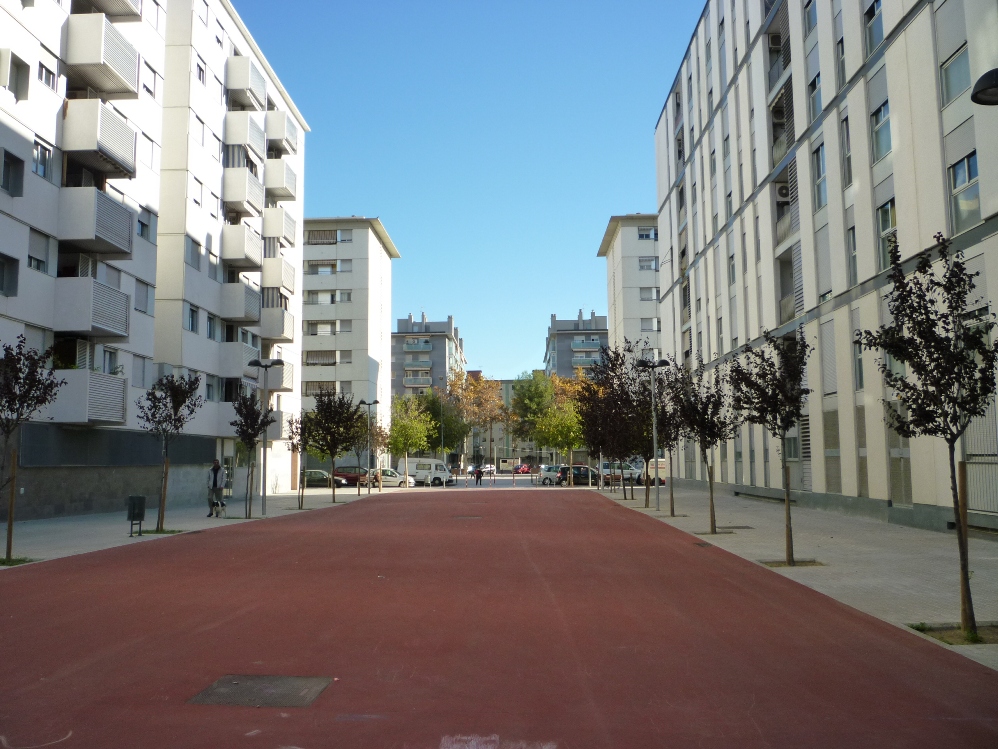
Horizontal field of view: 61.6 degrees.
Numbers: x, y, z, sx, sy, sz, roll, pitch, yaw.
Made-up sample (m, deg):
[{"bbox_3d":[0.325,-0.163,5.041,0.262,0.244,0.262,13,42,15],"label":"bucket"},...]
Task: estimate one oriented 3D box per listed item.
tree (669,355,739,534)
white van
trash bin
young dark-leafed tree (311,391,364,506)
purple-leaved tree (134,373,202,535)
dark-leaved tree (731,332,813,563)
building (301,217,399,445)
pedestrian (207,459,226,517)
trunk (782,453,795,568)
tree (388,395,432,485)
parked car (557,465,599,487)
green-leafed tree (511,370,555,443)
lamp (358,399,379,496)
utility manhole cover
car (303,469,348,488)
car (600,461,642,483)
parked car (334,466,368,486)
[{"bbox_3d":[4.540,1.532,18.610,1.400,3.964,1.400,-1,-6,2],"label":"tree"},{"bbox_3d":[-6.075,8.069,69.119,4.600,2.280,1.850,-1,-6,1],"label":"white van"},{"bbox_3d":[-8.231,3.211,19.012,0.370,0.912,0.410,-3,-6,19],"label":"trash bin"},{"bbox_3d":[-6.823,2.964,34.976,2.200,4.777,2.100,-1,-6,2],"label":"young dark-leafed tree"},{"bbox_3d":[-8.361,1.953,21.161,1.600,3.980,1.500,-1,-6,2],"label":"purple-leaved tree"},{"bbox_3d":[4.188,1.078,12.906,1.276,3.644,1.300,-1,-6,1],"label":"dark-leaved tree"},{"bbox_3d":[-19.032,-1.390,83.718,16.000,24.718,14.500,-1,-6,2],"label":"building"},{"bbox_3d":[-8.917,3.592,26.401,0.600,1.809,0.420,0,-6,-7],"label":"pedestrian"},{"bbox_3d":[4.414,2.047,12.848,0.160,1.752,0.150,-1,-6,2],"label":"trunk"},{"bbox_3d":[-5.983,4.610,57.835,3.300,6.483,3.300,-1,-6,1],"label":"tree"},{"bbox_3d":[6.155,7.435,60.887,3.850,1.531,1.720,-1,-6,2],"label":"parked car"},{"bbox_3d":[3.520,5.111,86.586,4.422,11.124,4.422,-1,-6,1],"label":"green-leafed tree"},{"bbox_3d":[-6.688,3.740,43.247,0.980,4.875,0.380,-1,-6,2],"label":"lamp"},{"bbox_3d":[-1.685,2.282,6.010,0.863,0.030,0.786,-1,-6,4],"label":"utility manhole cover"},{"bbox_3d":[-13.127,7.757,62.200,3.900,1.380,1.660,-1,-6,2],"label":"car"},{"bbox_3d":[10.163,8.157,69.096,4.500,1.750,1.820,-1,-6,1],"label":"car"},{"bbox_3d":[-10.625,7.908,64.924,4.200,1.495,1.750,-1,-6,2],"label":"parked car"}]

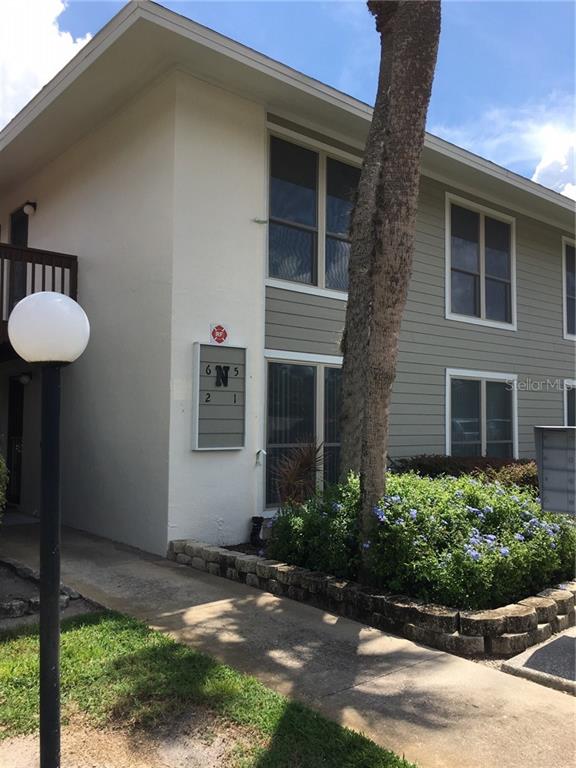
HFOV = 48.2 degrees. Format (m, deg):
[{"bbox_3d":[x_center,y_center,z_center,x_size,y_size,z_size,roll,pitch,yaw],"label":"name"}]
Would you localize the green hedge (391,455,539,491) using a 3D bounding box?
[{"bbox_3d":[2.741,1.471,9.595,3.350,0.780,0.800,3,-4,-41],"label":"green hedge"}]

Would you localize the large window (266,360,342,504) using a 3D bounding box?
[{"bbox_3d":[0.401,0.642,8.296,1.840,1.810,0.130,3,-4,-41],"label":"large window"}]

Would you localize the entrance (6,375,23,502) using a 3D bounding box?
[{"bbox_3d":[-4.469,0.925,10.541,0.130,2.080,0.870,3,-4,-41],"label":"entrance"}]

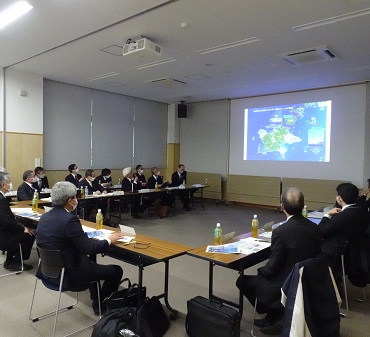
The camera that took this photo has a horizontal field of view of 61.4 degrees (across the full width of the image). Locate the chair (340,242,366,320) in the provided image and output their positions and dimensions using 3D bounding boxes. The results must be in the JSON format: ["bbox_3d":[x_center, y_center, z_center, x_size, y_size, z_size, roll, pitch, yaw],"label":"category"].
[{"bbox_3d":[1.590,1.063,3.396,0.520,0.770,0.540,-1,2,-42],"label":"chair"}]

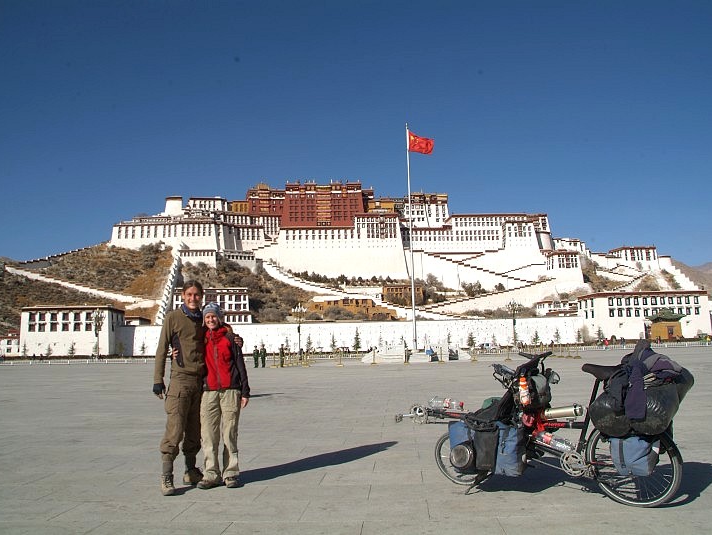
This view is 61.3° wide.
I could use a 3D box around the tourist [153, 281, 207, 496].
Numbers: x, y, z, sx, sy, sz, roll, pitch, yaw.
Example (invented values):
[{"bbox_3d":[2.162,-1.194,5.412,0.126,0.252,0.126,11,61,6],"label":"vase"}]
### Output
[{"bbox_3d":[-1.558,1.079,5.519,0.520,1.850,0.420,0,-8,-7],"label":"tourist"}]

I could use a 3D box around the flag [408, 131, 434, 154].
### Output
[{"bbox_3d":[6.573,-12.545,60.265,2.600,2.300,0.600,-2,-8,3],"label":"flag"}]

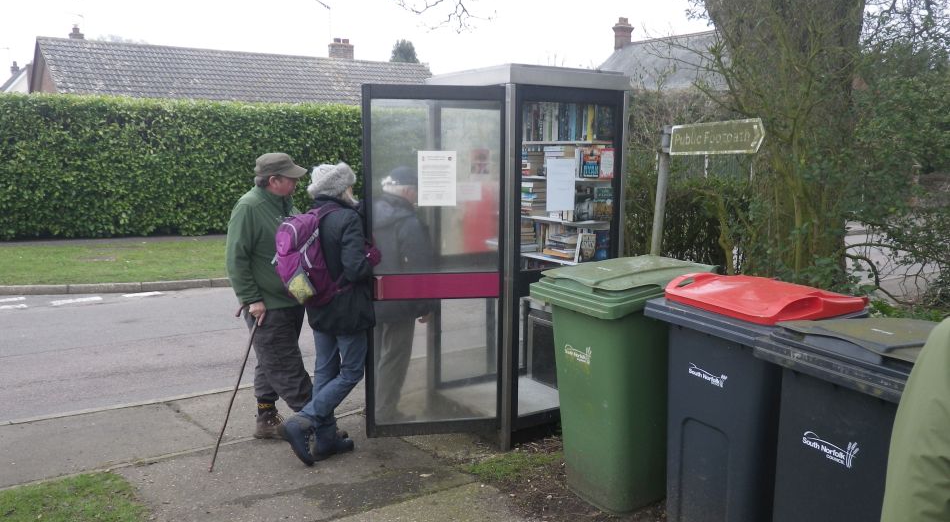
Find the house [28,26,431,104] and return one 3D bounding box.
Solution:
[{"bbox_3d":[-7.576,-4.809,24.619,12.900,5.700,8.400,-5,10,-31],"label":"house"}]

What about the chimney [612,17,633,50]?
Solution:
[{"bbox_3d":[6.459,-9.962,30.881,0.640,1.450,0.660,-6,11,-38],"label":"chimney"}]

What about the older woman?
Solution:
[{"bbox_3d":[-0.801,0.288,3.933,0.530,1.650,0.460,-4,9,-27],"label":"older woman"}]

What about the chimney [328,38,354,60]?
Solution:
[{"bbox_3d":[-4.803,-7.609,25.371,0.820,0.800,0.470,-5,10,-31],"label":"chimney"}]

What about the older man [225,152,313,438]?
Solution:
[{"bbox_3d":[-1.201,0.210,4.215,0.460,1.710,0.500,-2,9,-17],"label":"older man"}]

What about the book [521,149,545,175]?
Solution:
[{"bbox_3d":[0.372,-0.641,4.697,0.140,0.180,0.200,-4,9,-29],"label":"book"}]

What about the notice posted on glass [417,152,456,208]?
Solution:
[{"bbox_3d":[-0.202,-0.444,3.805,0.208,0.296,0.004,-1,8,-8],"label":"notice posted on glass"}]

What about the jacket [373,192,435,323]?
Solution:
[{"bbox_3d":[-0.473,-0.022,4.363,0.340,0.770,0.480,-5,10,-32],"label":"jacket"}]

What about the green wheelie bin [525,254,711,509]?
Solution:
[{"bbox_3d":[0.743,0.596,3.560,0.735,1.085,0.580,-5,10,-32],"label":"green wheelie bin"}]

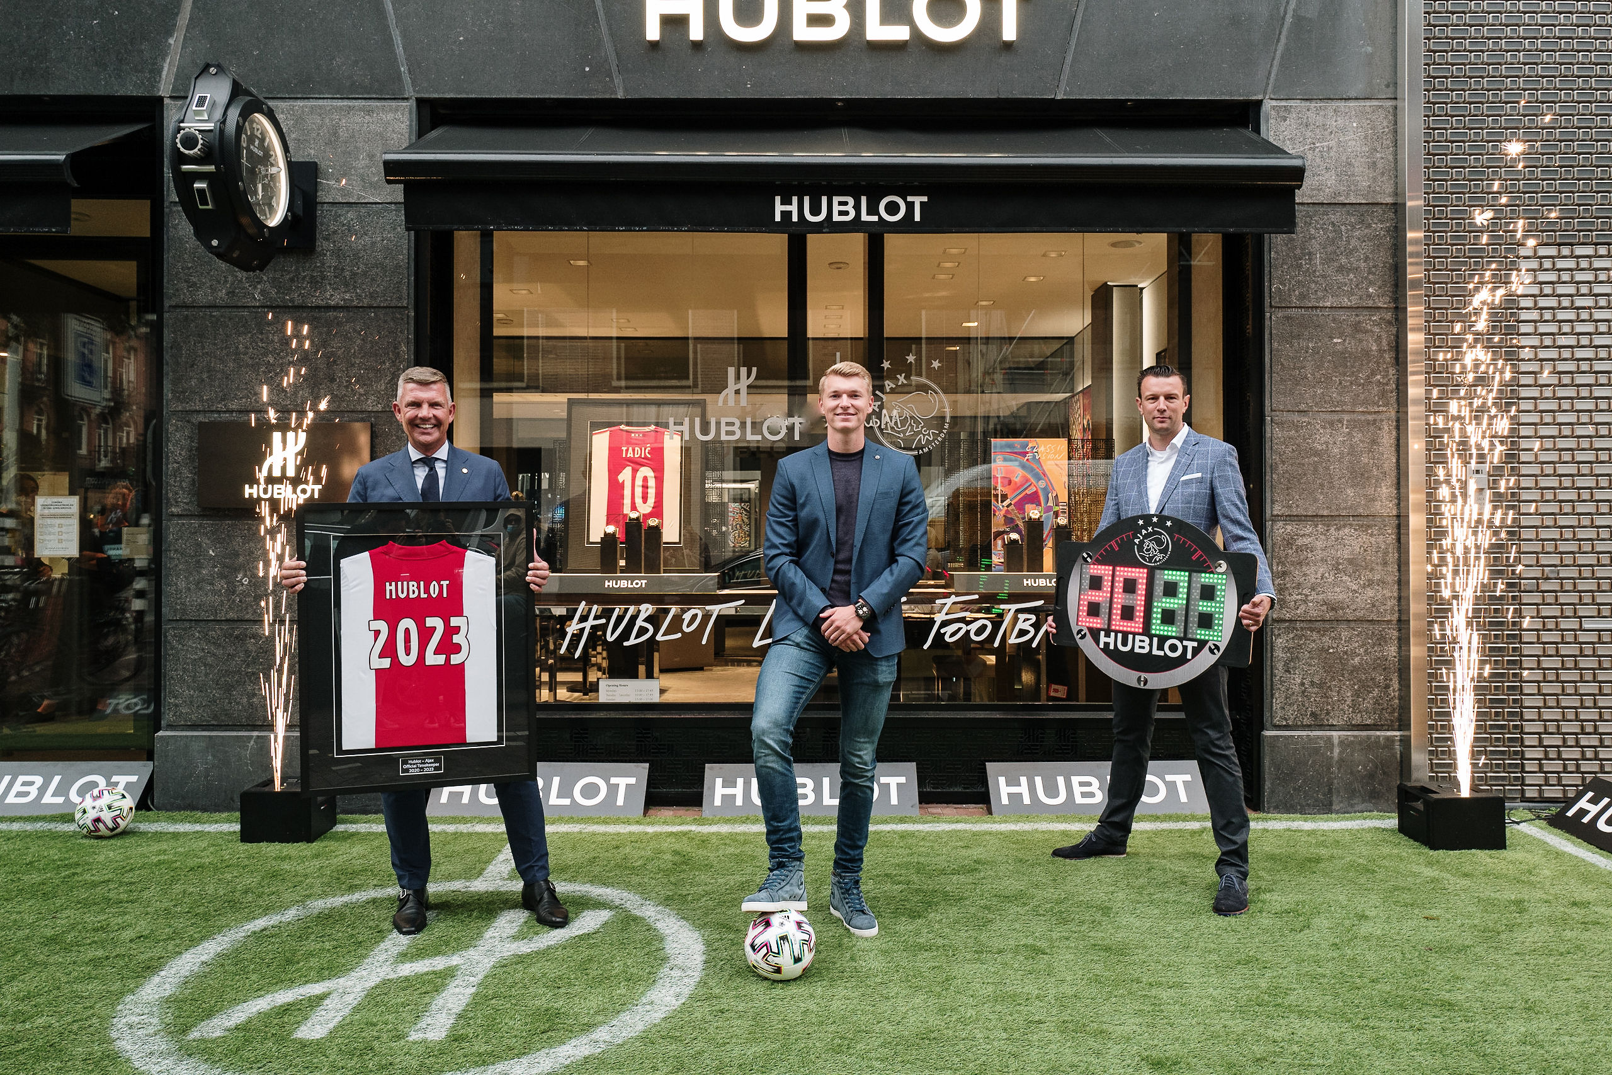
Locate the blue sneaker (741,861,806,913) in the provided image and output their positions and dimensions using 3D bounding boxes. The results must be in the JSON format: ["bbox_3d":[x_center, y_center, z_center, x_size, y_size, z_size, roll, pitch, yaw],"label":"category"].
[{"bbox_3d":[-0.098,1.090,3.920,0.110,0.155,0.300,-10,-19,29],"label":"blue sneaker"}]

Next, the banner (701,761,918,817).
[{"bbox_3d":[0.022,1.180,5.885,1.000,0.280,0.020,0,-40,0],"label":"banner"}]

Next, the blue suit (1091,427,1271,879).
[{"bbox_3d":[1.381,0.430,4.750,0.700,1.690,0.520,0,1,22],"label":"blue suit"}]

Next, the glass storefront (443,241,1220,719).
[{"bbox_3d":[0.163,-0.400,6.160,3.800,2.500,0.140,0,1,0],"label":"glass storefront"}]

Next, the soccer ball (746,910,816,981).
[{"bbox_3d":[-0.079,1.258,3.880,0.220,0.220,0.220,0,1,0],"label":"soccer ball"}]

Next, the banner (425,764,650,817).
[{"bbox_3d":[-1.254,1.178,5.885,1.000,0.280,0.020,0,-40,0],"label":"banner"}]

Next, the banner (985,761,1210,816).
[{"bbox_3d":[1.365,1.178,5.885,1.000,0.280,0.020,0,-40,0],"label":"banner"}]

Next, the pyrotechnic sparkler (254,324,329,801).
[{"bbox_3d":[-2.210,0.065,5.420,0.300,2.050,0.280,0,1,0],"label":"pyrotechnic sparkler"}]

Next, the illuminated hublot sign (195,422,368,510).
[{"bbox_3d":[-2.444,-0.339,5.870,0.810,0.400,0.050,0,1,0],"label":"illuminated hublot sign"}]

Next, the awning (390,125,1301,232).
[{"bbox_3d":[0.167,-1.660,5.770,4.000,0.680,0.780,0,1,0],"label":"awning"}]

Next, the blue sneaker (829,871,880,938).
[{"bbox_3d":[0.164,1.262,4.360,0.110,0.160,0.300,0,1,-19],"label":"blue sneaker"}]

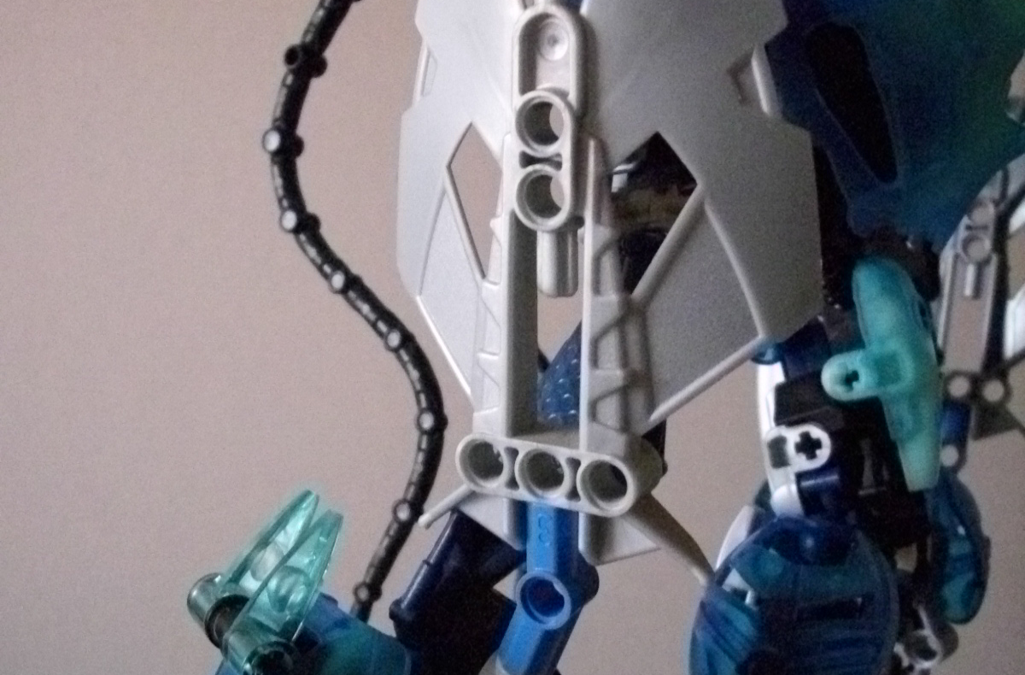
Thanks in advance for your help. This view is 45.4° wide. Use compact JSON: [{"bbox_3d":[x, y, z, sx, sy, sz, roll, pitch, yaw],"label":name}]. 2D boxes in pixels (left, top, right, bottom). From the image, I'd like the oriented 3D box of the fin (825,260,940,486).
[{"bbox_3d":[0.055,0.004,0.179,0.008,0.034,0.015,-8,-6,-41],"label":"fin"}]

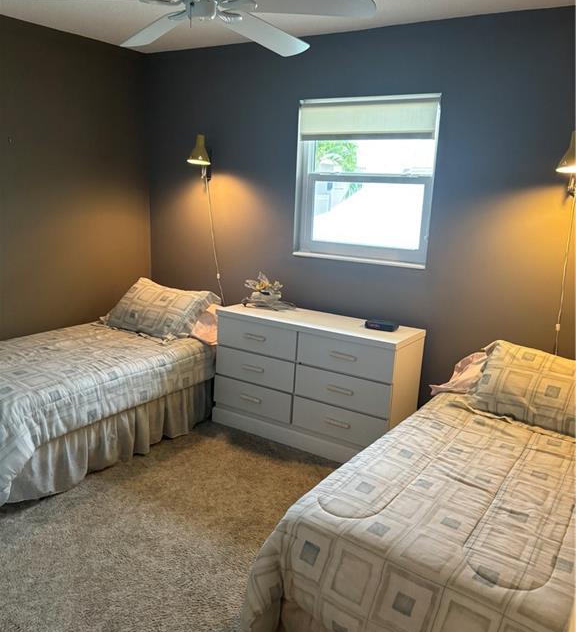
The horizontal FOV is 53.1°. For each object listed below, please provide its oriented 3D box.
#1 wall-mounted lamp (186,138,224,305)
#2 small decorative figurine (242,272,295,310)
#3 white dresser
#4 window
[{"bbox_3d":[-0.602,-0.690,4.076,0.190,1.160,0.210,11,16,31],"label":"wall-mounted lamp"},{"bbox_3d":[-0.127,-0.170,3.800,0.320,0.230,0.190,11,16,31],"label":"small decorative figurine"},{"bbox_3d":[0.159,0.395,3.631,1.235,0.768,0.433,11,16,31],"label":"white dresser"},{"bbox_3d":[0.448,-0.813,3.501,0.909,0.960,0.100,11,16,31],"label":"window"}]

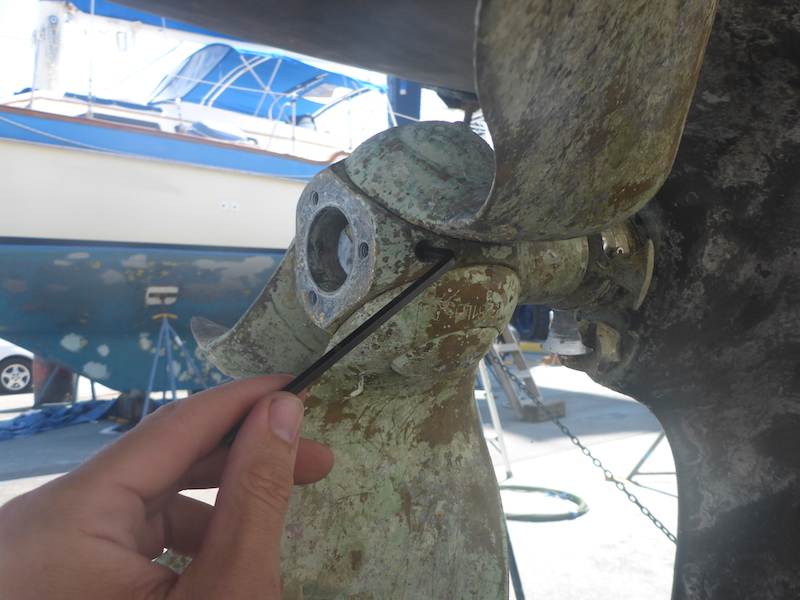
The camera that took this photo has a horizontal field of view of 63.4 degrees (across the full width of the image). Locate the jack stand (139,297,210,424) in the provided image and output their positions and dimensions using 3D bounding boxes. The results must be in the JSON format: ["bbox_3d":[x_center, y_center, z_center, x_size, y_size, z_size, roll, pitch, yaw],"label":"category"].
[{"bbox_3d":[-2.100,0.600,6.200,0.870,1.370,0.820,0,-3,-3],"label":"jack stand"}]

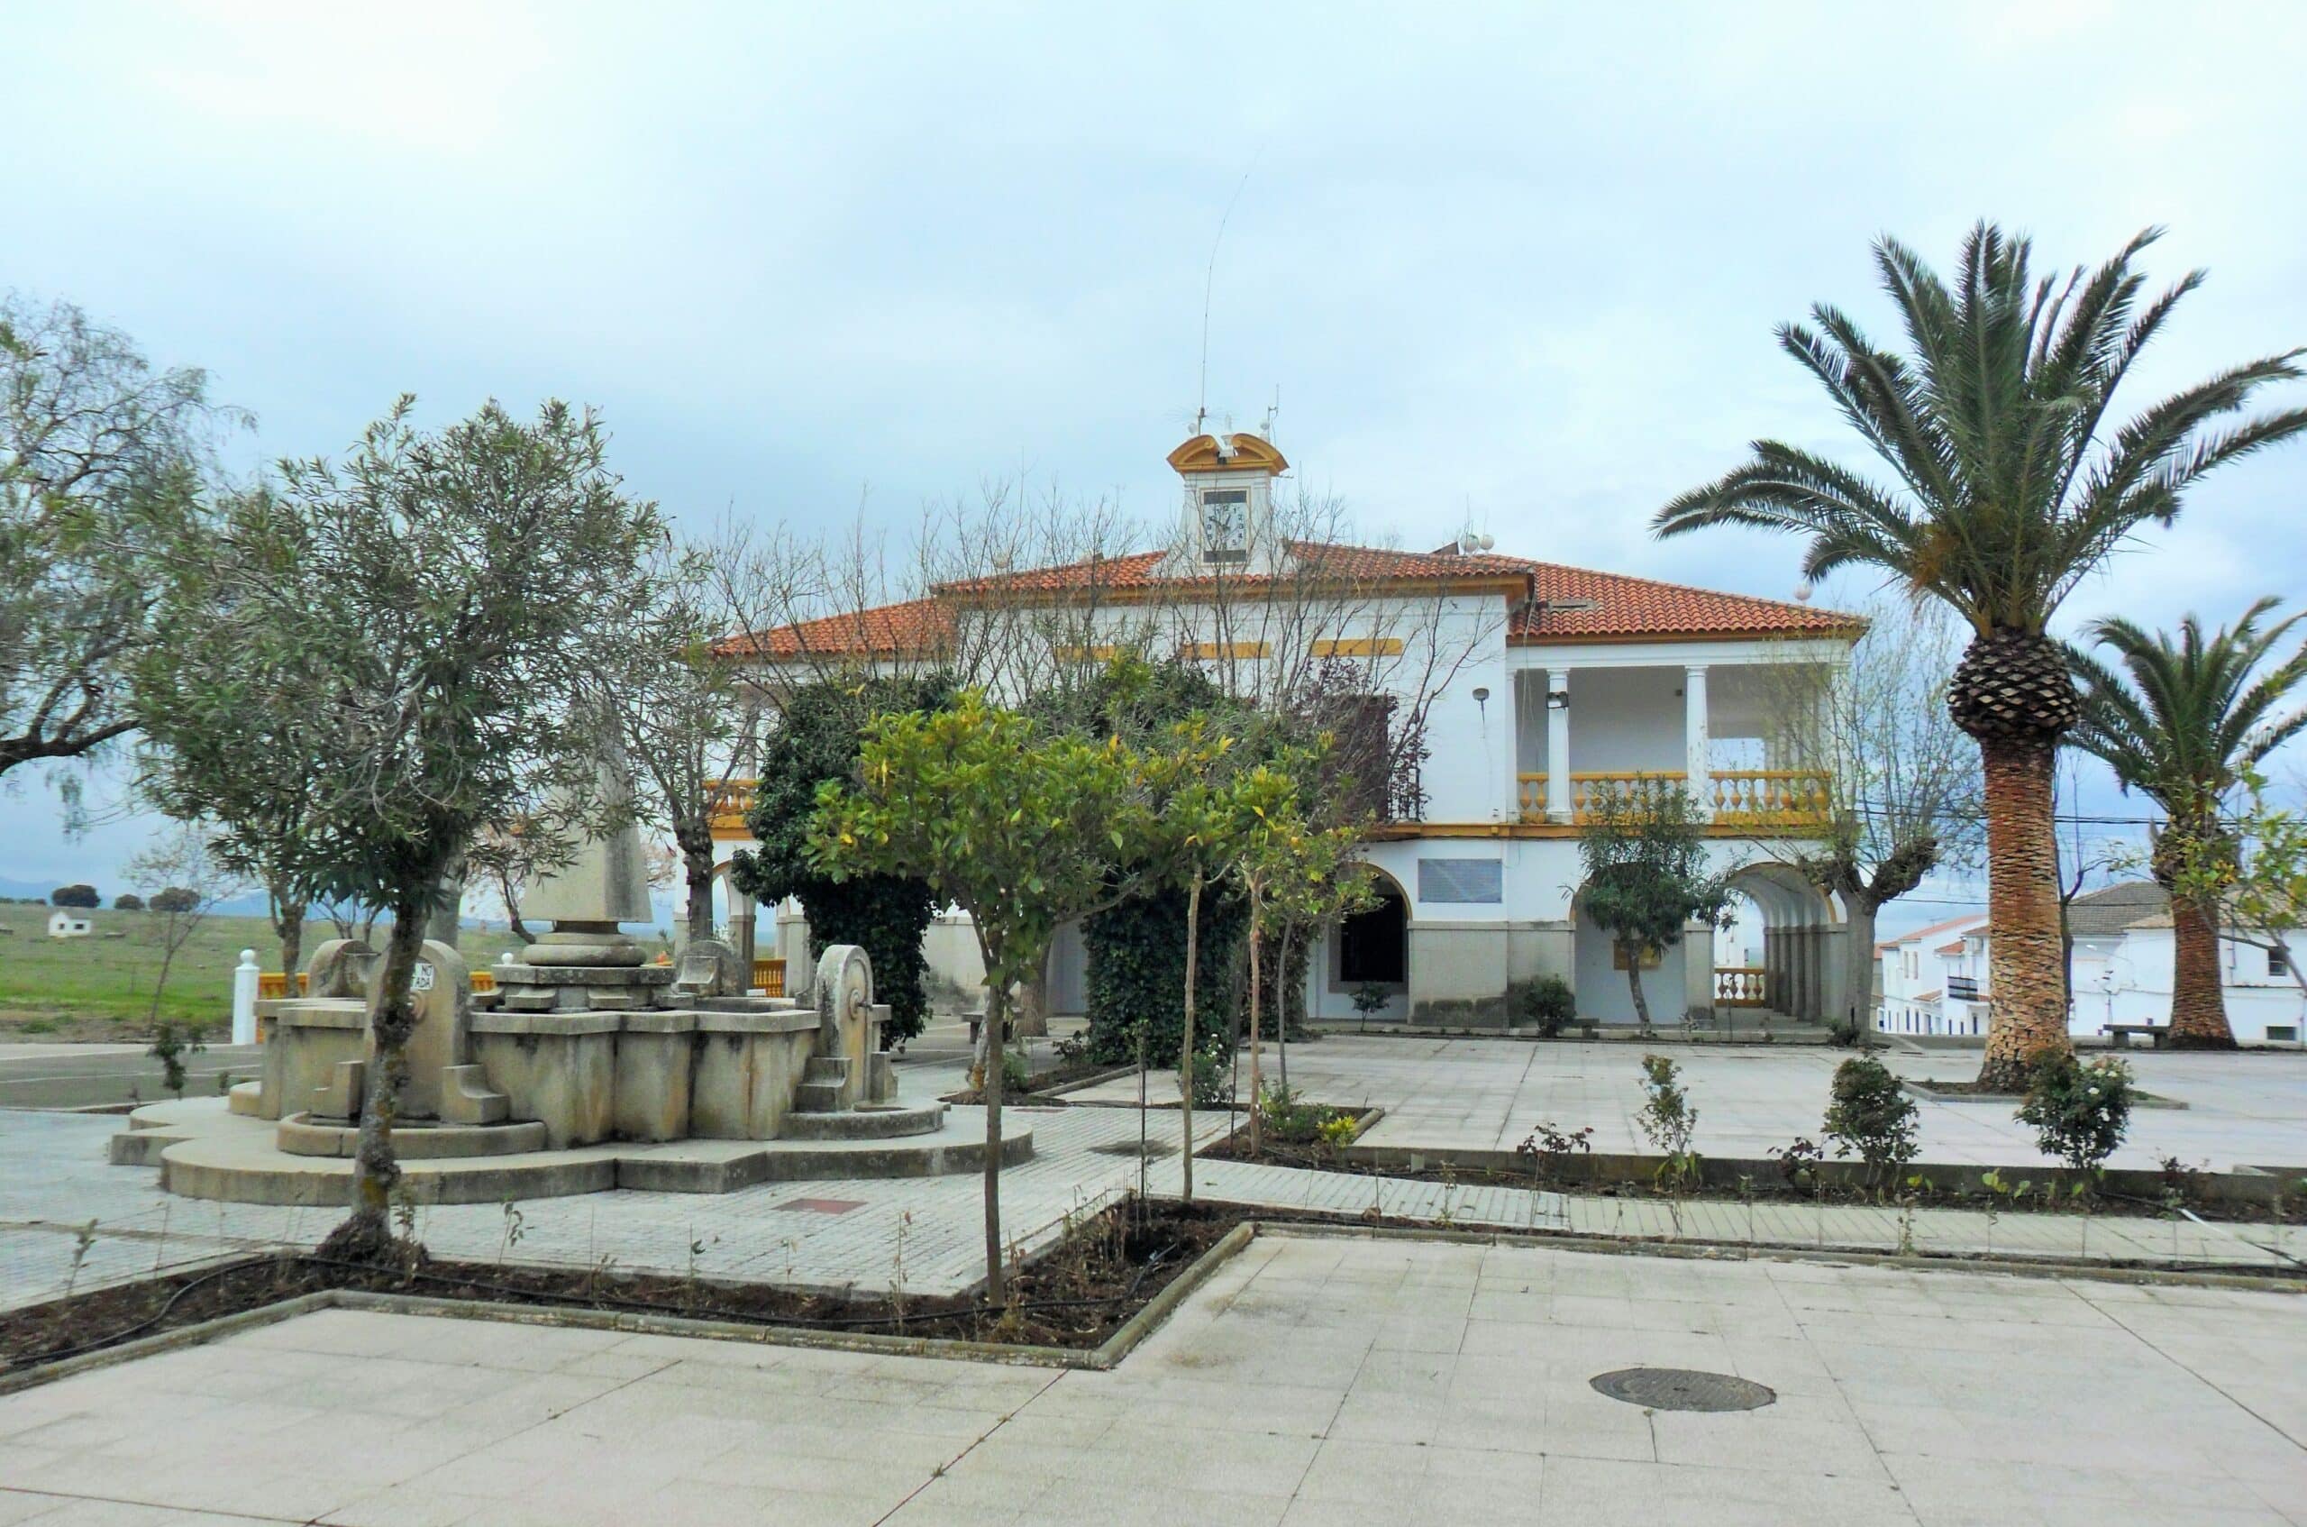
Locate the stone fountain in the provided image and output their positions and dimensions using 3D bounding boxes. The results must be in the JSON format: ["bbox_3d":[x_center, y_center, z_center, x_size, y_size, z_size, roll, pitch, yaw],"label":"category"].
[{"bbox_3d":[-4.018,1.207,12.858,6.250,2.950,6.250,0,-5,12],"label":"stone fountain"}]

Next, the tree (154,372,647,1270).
[{"bbox_3d":[-3.501,0.240,8.315,2.200,3.960,2.200,0,-5,12],"label":"tree"}]

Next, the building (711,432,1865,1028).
[{"bbox_3d":[2.374,-0.133,37.174,21.200,10.400,12.000,0,-5,12],"label":"building"}]

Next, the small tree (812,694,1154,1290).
[{"bbox_3d":[-0.732,0.952,7.585,1.450,2.525,1.450,1,-5,0],"label":"small tree"}]

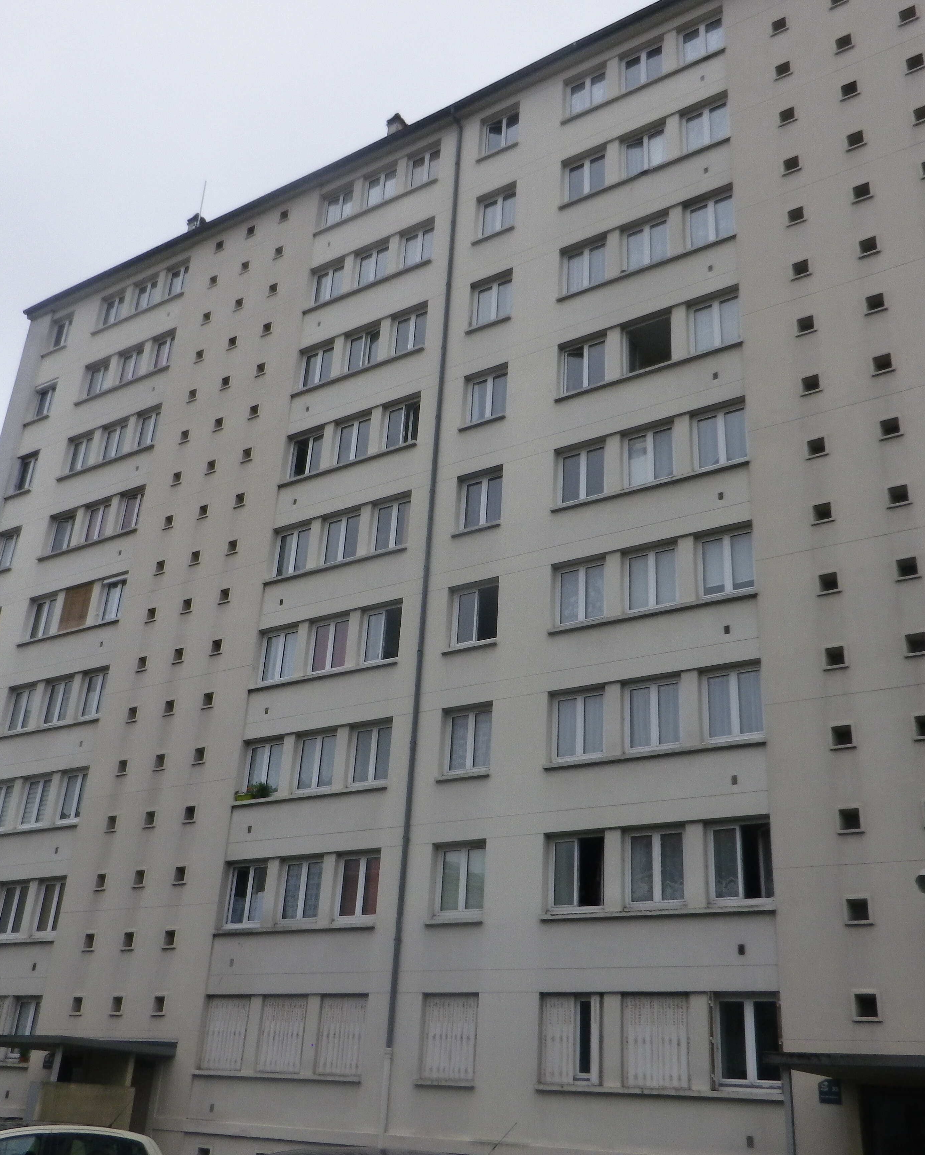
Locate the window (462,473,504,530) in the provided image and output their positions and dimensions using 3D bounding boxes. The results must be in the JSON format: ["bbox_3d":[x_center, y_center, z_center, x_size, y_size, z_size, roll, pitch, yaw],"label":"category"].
[{"bbox_3d":[0.470,-1.635,24.299,1.130,1.320,0.120,-13,-30,31],"label":"window"}]

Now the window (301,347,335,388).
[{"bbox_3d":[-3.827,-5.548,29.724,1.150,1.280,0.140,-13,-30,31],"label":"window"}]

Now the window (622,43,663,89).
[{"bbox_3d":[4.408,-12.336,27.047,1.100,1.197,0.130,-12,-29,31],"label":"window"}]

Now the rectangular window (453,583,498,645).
[{"bbox_3d":[0.307,0.788,23.547,1.130,1.240,0.120,-13,-29,31],"label":"rectangular window"}]

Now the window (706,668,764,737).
[{"bbox_3d":[4.733,2.176,19.243,1.134,1.251,0.120,-13,-30,31],"label":"window"}]

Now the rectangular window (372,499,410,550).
[{"bbox_3d":[-1.551,-1.171,25.563,1.130,1.320,0.120,-13,-30,31],"label":"rectangular window"}]

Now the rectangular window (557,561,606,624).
[{"bbox_3d":[2.359,0.328,21.945,1.108,1.289,0.140,-13,-30,31],"label":"rectangular window"}]

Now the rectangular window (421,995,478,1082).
[{"bbox_3d":[-0.194,8.097,19.662,1.170,1.370,0.120,-13,-30,31],"label":"rectangular window"}]

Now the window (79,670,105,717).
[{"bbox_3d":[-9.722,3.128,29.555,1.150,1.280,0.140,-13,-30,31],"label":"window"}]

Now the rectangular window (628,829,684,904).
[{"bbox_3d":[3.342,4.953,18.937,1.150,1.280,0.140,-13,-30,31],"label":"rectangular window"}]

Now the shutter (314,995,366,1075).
[{"bbox_3d":[-2.292,8.706,21.275,1.140,1.400,0.080,-13,-29,31],"label":"shutter"}]

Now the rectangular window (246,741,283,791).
[{"bbox_3d":[-4.355,4.265,24.804,1.224,1.251,0.120,-13,-30,31],"label":"rectangular window"}]

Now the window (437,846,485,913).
[{"bbox_3d":[0.039,5.674,20.858,1.200,1.251,0.120,-13,-30,31],"label":"window"}]

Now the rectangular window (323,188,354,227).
[{"bbox_3d":[-3.485,-10.357,31.716,1.130,1.320,0.120,-13,-30,31],"label":"rectangular window"}]

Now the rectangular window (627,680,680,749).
[{"bbox_3d":[3.475,2.490,19.949,1.130,1.320,0.120,-13,-30,31],"label":"rectangular window"}]

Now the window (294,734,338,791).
[{"bbox_3d":[-3.194,4.026,24.472,1.130,1.240,0.120,-13,-29,31],"label":"window"}]

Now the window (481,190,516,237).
[{"bbox_3d":[0.937,-9.002,27.884,1.108,1.289,0.140,-13,-30,31],"label":"window"}]

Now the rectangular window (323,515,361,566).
[{"bbox_3d":[-2.769,-0.937,26.347,1.167,1.251,0.120,-13,-30,31],"label":"rectangular window"}]

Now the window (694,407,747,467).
[{"bbox_3d":[5.027,-2.702,21.569,1.108,1.289,0.140,-13,-30,31],"label":"window"}]

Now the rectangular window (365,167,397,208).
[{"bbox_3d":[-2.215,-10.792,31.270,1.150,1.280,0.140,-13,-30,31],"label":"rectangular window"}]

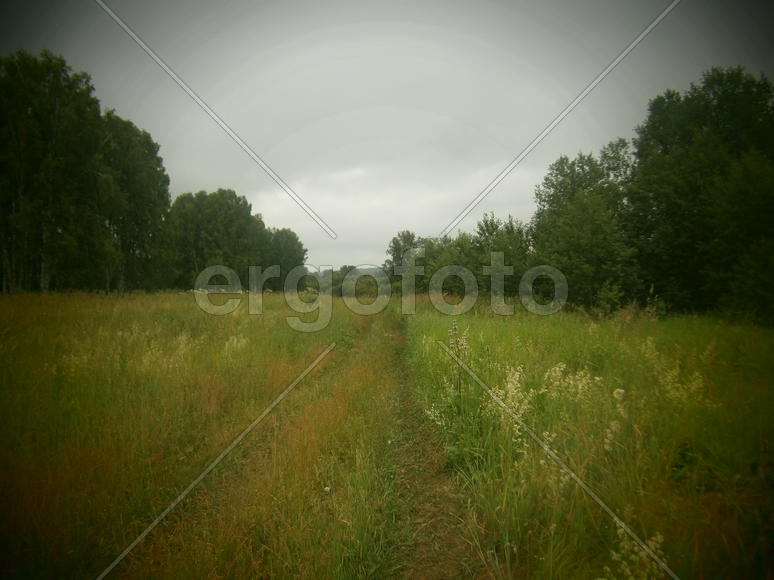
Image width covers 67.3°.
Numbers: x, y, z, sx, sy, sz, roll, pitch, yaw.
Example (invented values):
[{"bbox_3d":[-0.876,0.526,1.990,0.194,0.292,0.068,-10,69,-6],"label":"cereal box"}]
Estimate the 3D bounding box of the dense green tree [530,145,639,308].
[{"bbox_3d":[9.175,-2.950,27.000,4.867,7.619,4.800,0,1,0],"label":"dense green tree"}]

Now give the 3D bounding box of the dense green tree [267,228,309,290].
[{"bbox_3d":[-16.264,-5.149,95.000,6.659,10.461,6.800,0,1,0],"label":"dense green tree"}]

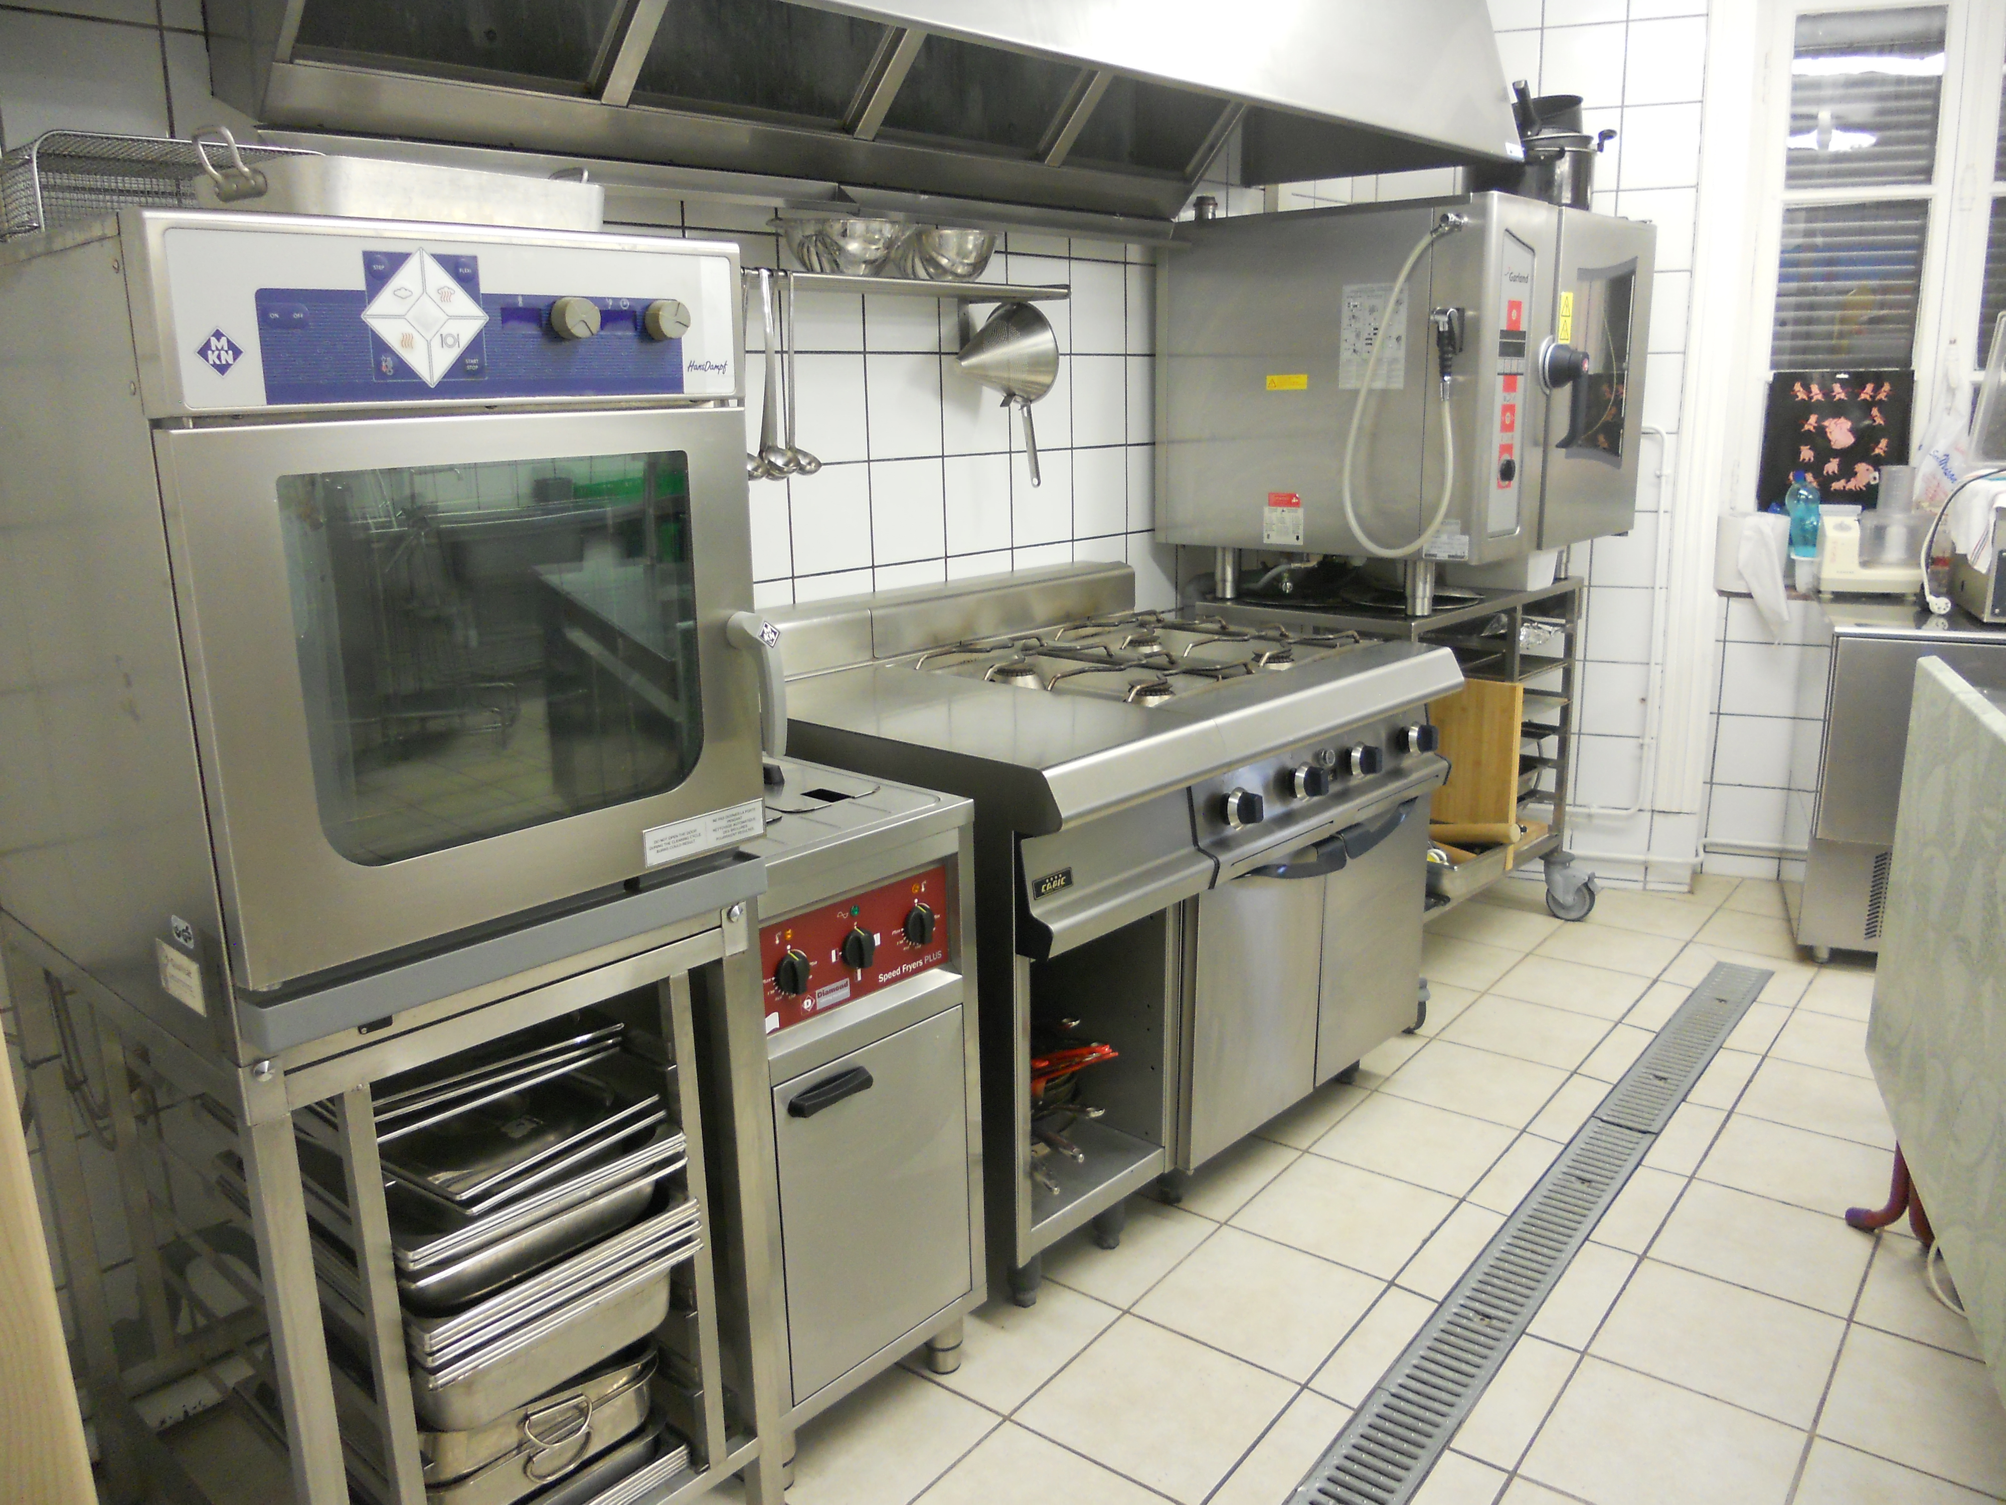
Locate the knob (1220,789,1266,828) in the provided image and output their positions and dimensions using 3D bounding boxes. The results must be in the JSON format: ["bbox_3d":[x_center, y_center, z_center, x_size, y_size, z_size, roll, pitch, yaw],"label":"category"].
[{"bbox_3d":[0.389,0.092,2.520,0.053,0.066,0.066,-2,9,44],"label":"knob"}]

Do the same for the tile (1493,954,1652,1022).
[{"bbox_3d":[1.316,0.545,3.616,0.291,0.010,0.303,10,17,35],"label":"tile"}]

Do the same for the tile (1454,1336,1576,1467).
[{"bbox_3d":[0.732,0.920,2.218,0.084,0.010,0.305,9,17,36],"label":"tile"}]

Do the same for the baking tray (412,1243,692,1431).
[{"bbox_3d":[-0.639,0.589,1.812,0.530,0.100,0.325,10,17,40],"label":"baking tray"}]

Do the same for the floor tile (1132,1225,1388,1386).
[{"bbox_3d":[0.407,0.866,2.468,0.303,0.010,0.305,9,17,36],"label":"floor tile"}]

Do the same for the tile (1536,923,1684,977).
[{"bbox_3d":[1.500,0.487,3.865,0.300,0.010,0.303,9,16,36],"label":"tile"}]

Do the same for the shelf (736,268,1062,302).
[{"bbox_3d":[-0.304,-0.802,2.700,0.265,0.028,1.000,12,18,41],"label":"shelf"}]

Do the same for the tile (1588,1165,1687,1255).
[{"bbox_3d":[1.107,0.794,2.711,0.083,0.010,0.305,9,17,36],"label":"tile"}]

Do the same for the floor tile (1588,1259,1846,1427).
[{"bbox_3d":[1.076,0.882,2.349,0.303,0.010,0.305,9,17,36],"label":"floor tile"}]

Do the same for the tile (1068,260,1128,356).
[{"bbox_3d":[0.214,-0.982,3.454,0.009,0.200,0.200,12,18,41],"label":"tile"}]

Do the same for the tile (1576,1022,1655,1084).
[{"bbox_3d":[1.284,0.630,3.273,0.078,0.010,0.303,9,16,36],"label":"tile"}]

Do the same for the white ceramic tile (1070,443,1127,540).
[{"bbox_3d":[0.216,-0.589,3.551,0.009,0.200,0.200,12,18,41],"label":"white ceramic tile"}]

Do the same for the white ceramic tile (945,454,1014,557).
[{"bbox_3d":[-0.052,-0.518,3.266,0.010,0.198,0.198,11,18,41],"label":"white ceramic tile"}]

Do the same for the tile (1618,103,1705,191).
[{"bbox_3d":[1.631,-1.499,3.882,0.187,0.199,0.008,4,14,19],"label":"tile"}]

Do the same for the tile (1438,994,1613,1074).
[{"bbox_3d":[1.133,0.607,3.383,0.300,0.010,0.303,9,16,36],"label":"tile"}]

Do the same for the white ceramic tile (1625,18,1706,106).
[{"bbox_3d":[1.628,-1.693,3.837,0.187,0.199,0.008,4,14,19],"label":"white ceramic tile"}]

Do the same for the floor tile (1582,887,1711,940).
[{"bbox_3d":[1.689,0.426,4.091,0.302,0.010,0.302,10,17,36],"label":"floor tile"}]

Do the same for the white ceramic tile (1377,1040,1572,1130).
[{"bbox_3d":[0.949,0.666,3.134,0.291,0.010,0.303,10,17,35],"label":"white ceramic tile"}]

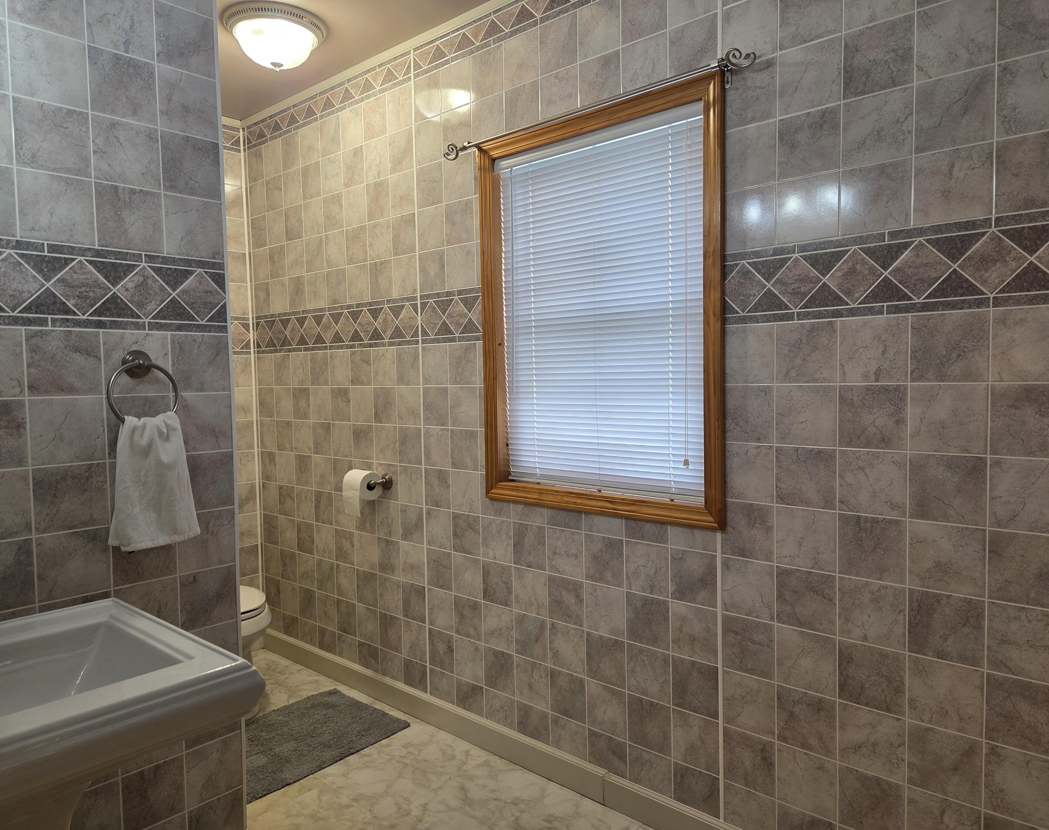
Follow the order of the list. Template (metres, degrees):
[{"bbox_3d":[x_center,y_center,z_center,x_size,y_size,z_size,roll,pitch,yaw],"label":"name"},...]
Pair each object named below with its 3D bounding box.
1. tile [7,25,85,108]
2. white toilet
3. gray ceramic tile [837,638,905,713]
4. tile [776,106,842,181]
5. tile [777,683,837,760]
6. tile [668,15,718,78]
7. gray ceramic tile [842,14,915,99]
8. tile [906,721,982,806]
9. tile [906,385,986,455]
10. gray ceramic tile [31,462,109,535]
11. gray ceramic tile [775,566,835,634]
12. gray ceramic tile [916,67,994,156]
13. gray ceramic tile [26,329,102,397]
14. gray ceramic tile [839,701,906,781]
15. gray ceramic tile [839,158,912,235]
[{"bbox_3d":[-1.049,-0.764,1.623,0.010,0.150,0.150,1,4,43],"label":"tile"},{"bbox_3d":[-1.319,0.830,3.096,0.700,0.740,0.420,2,4,42],"label":"white toilet"},{"bbox_3d":[0.813,0.614,1.722,0.152,0.153,0.010,2,4,42],"label":"gray ceramic tile"},{"bbox_3d":[0.679,-0.646,1.756,0.150,0.150,0.010,2,4,42],"label":"tile"},{"bbox_3d":[0.702,0.762,1.829,0.150,0.150,0.010,2,4,42],"label":"tile"},{"bbox_3d":[0.447,-0.958,1.947,0.150,0.150,0.010,2,4,42],"label":"tile"},{"bbox_3d":[0.789,-0.795,1.644,0.150,0.151,0.010,2,4,42],"label":"gray ceramic tile"},{"bbox_3d":[0.930,0.771,1.630,0.150,0.151,0.010,2,4,42],"label":"tile"},{"bbox_3d":[0.918,0.008,1.590,0.150,0.150,0.010,2,4,42],"label":"tile"},{"bbox_3d":[-1.030,0.188,1.673,0.010,0.150,0.152,2,4,42],"label":"gray ceramic tile"},{"bbox_3d":[0.697,0.457,1.815,0.150,0.150,0.010,2,4,42],"label":"gray ceramic tile"},{"bbox_3d":[0.905,-0.638,1.548,0.150,0.150,0.010,2,4,42],"label":"gray ceramic tile"},{"bbox_3d":[-1.036,-0.116,1.656,0.010,0.150,0.150,2,4,42],"label":"gray ceramic tile"},{"bbox_3d":[0.815,0.766,1.730,0.152,0.153,0.010,2,4,42],"label":"gray ceramic tile"},{"bbox_3d":[0.794,-0.491,1.661,0.150,0.150,0.010,2,4,42],"label":"gray ceramic tile"}]

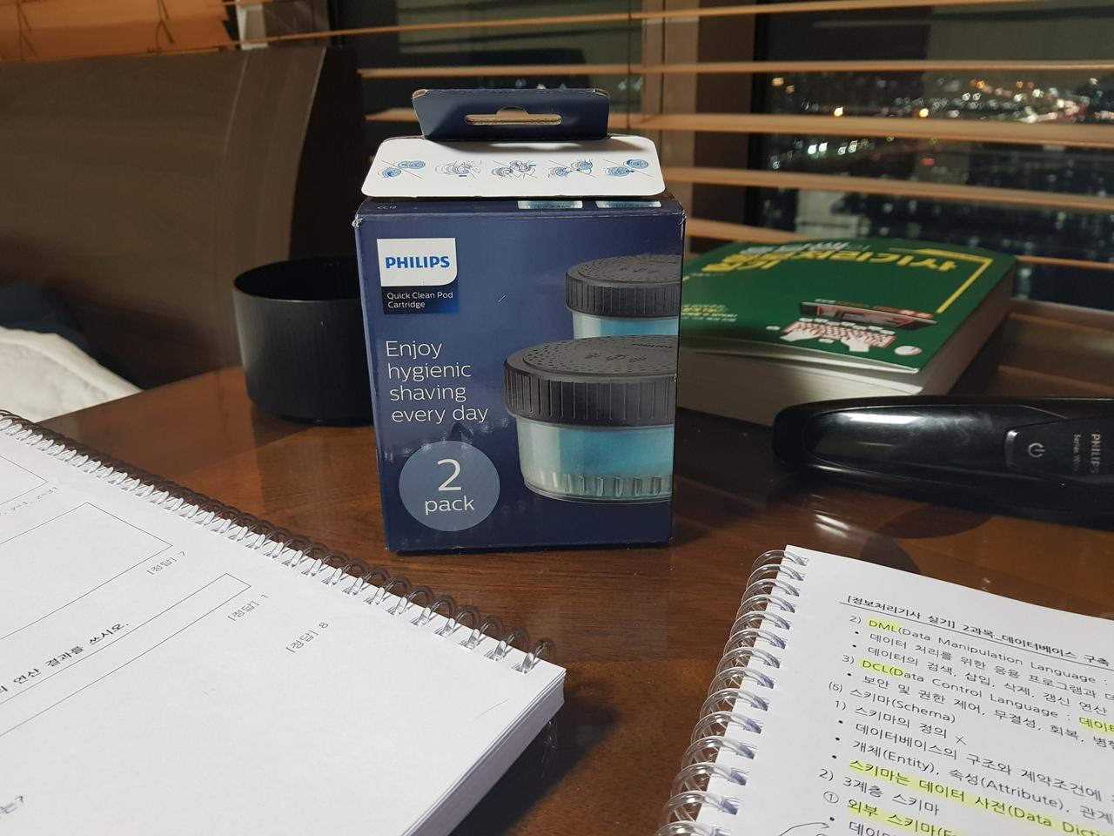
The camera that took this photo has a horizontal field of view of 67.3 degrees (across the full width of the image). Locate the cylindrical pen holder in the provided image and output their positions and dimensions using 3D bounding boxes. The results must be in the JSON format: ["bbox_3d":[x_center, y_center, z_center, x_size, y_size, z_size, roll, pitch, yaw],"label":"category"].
[{"bbox_3d":[-0.096,-0.041,0.406,0.106,0.059,0.106,-1,22,0],"label":"cylindrical pen holder"}]

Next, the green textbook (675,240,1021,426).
[{"bbox_3d":[0.136,-0.063,0.482,0.192,0.037,0.264,14,26,32],"label":"green textbook"}]

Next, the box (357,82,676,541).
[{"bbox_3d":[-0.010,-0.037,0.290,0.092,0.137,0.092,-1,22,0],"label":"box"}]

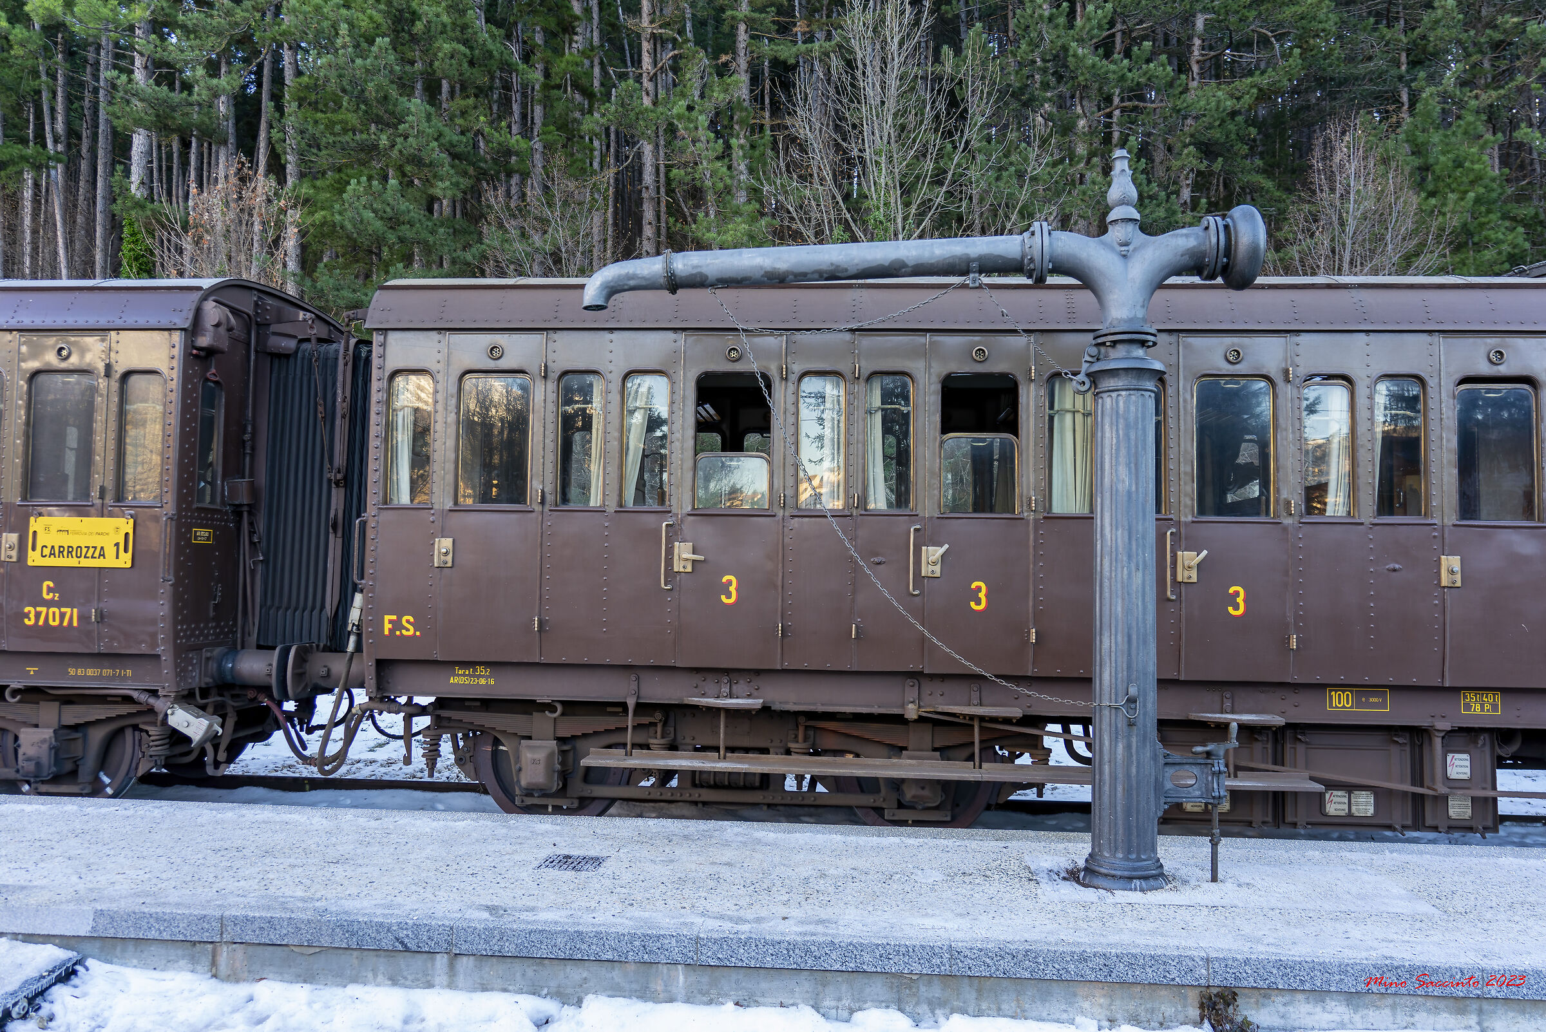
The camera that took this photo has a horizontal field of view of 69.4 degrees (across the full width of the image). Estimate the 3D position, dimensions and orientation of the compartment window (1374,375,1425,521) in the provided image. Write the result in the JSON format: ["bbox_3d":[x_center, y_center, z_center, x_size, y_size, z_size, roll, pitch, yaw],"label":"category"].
[{"bbox_3d":[3.846,-0.421,6.859,0.300,0.865,0.060,1,-3,4],"label":"compartment window"}]

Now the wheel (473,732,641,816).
[{"bbox_3d":[-1.514,1.657,7.797,1.060,1.060,0.150,1,-3,4],"label":"wheel"}]

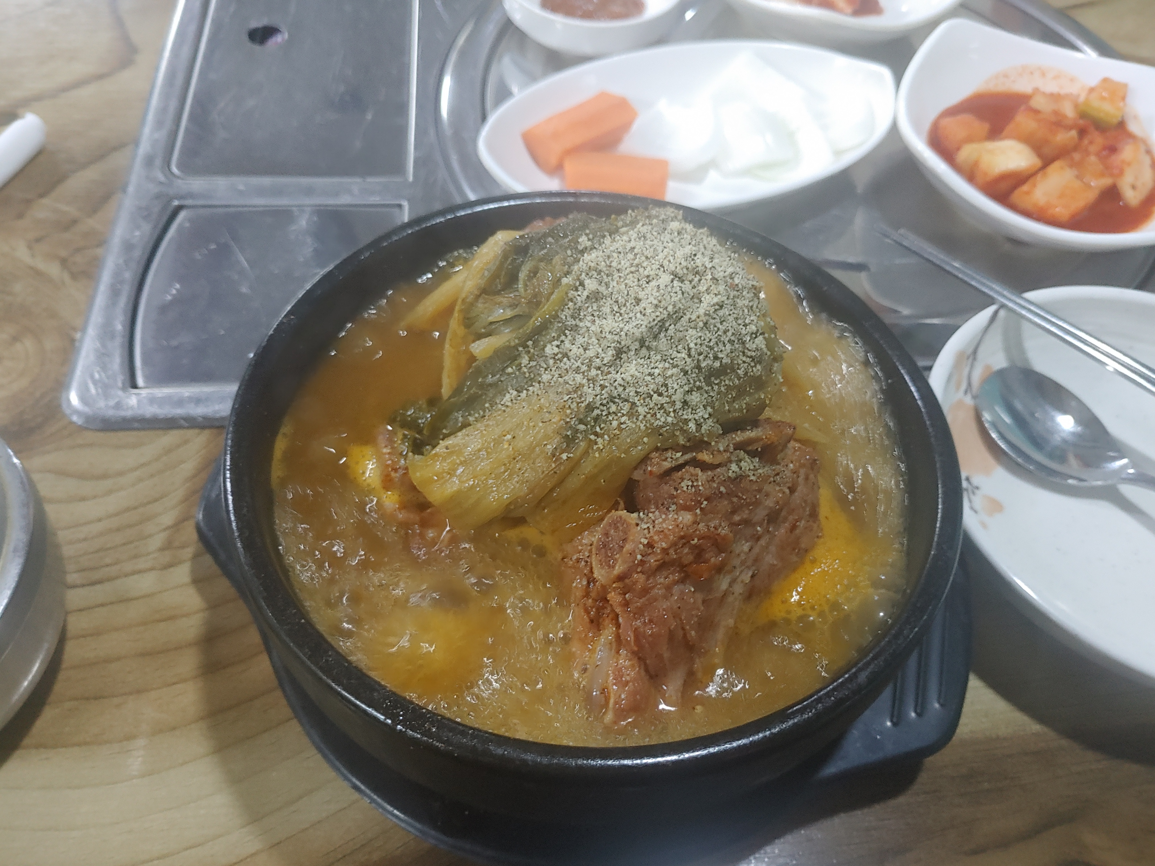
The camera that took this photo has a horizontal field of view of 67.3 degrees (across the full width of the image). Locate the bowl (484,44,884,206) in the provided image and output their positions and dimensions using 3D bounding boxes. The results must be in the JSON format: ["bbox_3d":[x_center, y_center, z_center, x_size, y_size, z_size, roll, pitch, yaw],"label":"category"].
[{"bbox_3d":[0.054,-0.128,0.402,0.193,0.042,0.123,-10,54,-8],"label":"bowl"}]

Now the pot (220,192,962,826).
[{"bbox_3d":[0.004,0.021,0.262,0.185,0.090,0.185,0,53,0],"label":"pot"}]

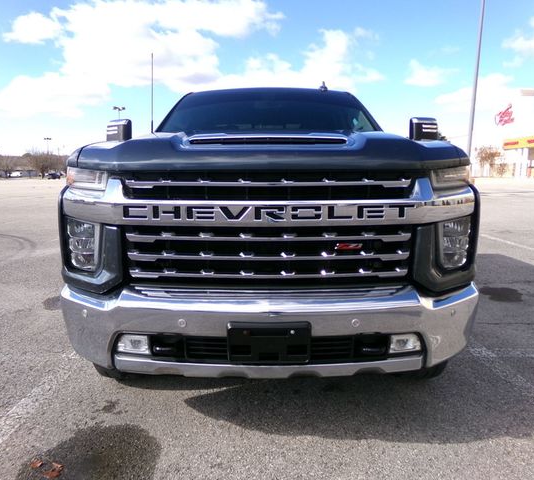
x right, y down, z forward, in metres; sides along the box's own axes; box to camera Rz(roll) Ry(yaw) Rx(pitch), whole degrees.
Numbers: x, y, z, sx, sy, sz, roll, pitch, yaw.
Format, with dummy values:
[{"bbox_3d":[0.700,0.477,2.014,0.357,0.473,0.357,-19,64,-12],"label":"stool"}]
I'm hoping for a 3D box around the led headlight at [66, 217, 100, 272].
[{"bbox_3d":[-0.840,0.027,1.997,0.170,0.245,0.130,2,9,13],"label":"led headlight"}]

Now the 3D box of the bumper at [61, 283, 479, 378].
[{"bbox_3d":[0.013,0.340,1.985,1.980,0.335,0.420,0,9,1],"label":"bumper"}]

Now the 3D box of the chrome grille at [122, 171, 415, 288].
[{"bbox_3d":[0.008,-0.043,1.845,1.180,0.480,0.130,0,9,1],"label":"chrome grille"}]

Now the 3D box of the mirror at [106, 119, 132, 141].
[{"bbox_3d":[-1.127,-0.734,3.326,0.200,0.320,0.150,0,9,1],"label":"mirror"}]

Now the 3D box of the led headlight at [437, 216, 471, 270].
[{"bbox_3d":[0.855,0.014,2.016,0.170,0.245,0.130,-2,9,-11],"label":"led headlight"}]

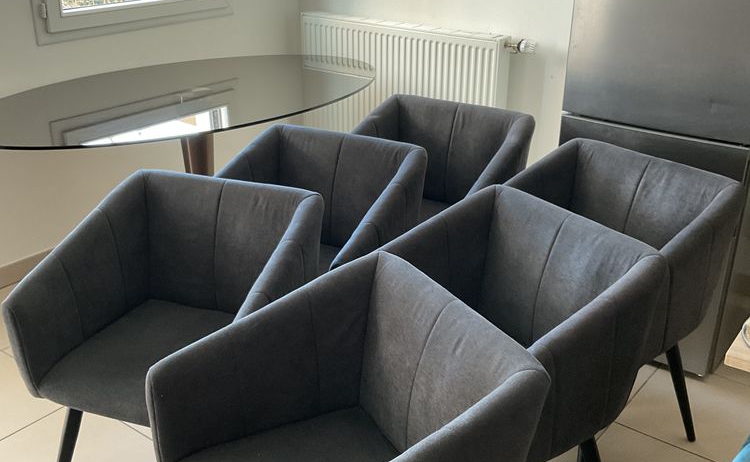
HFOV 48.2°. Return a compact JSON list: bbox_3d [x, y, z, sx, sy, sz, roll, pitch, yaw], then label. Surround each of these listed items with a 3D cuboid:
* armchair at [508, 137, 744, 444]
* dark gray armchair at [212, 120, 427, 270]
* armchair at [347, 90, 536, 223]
[{"bbox_3d":[0.576,0.233,2.368,0.585,0.810,0.589,-19,30,-37],"label":"armchair"},{"bbox_3d":[-0.228,0.174,2.492,0.589,0.810,0.585,13,26,26],"label":"dark gray armchair"},{"bbox_3d":[0.144,0.018,2.856,0.589,0.810,0.585,15,27,30],"label":"armchair"}]

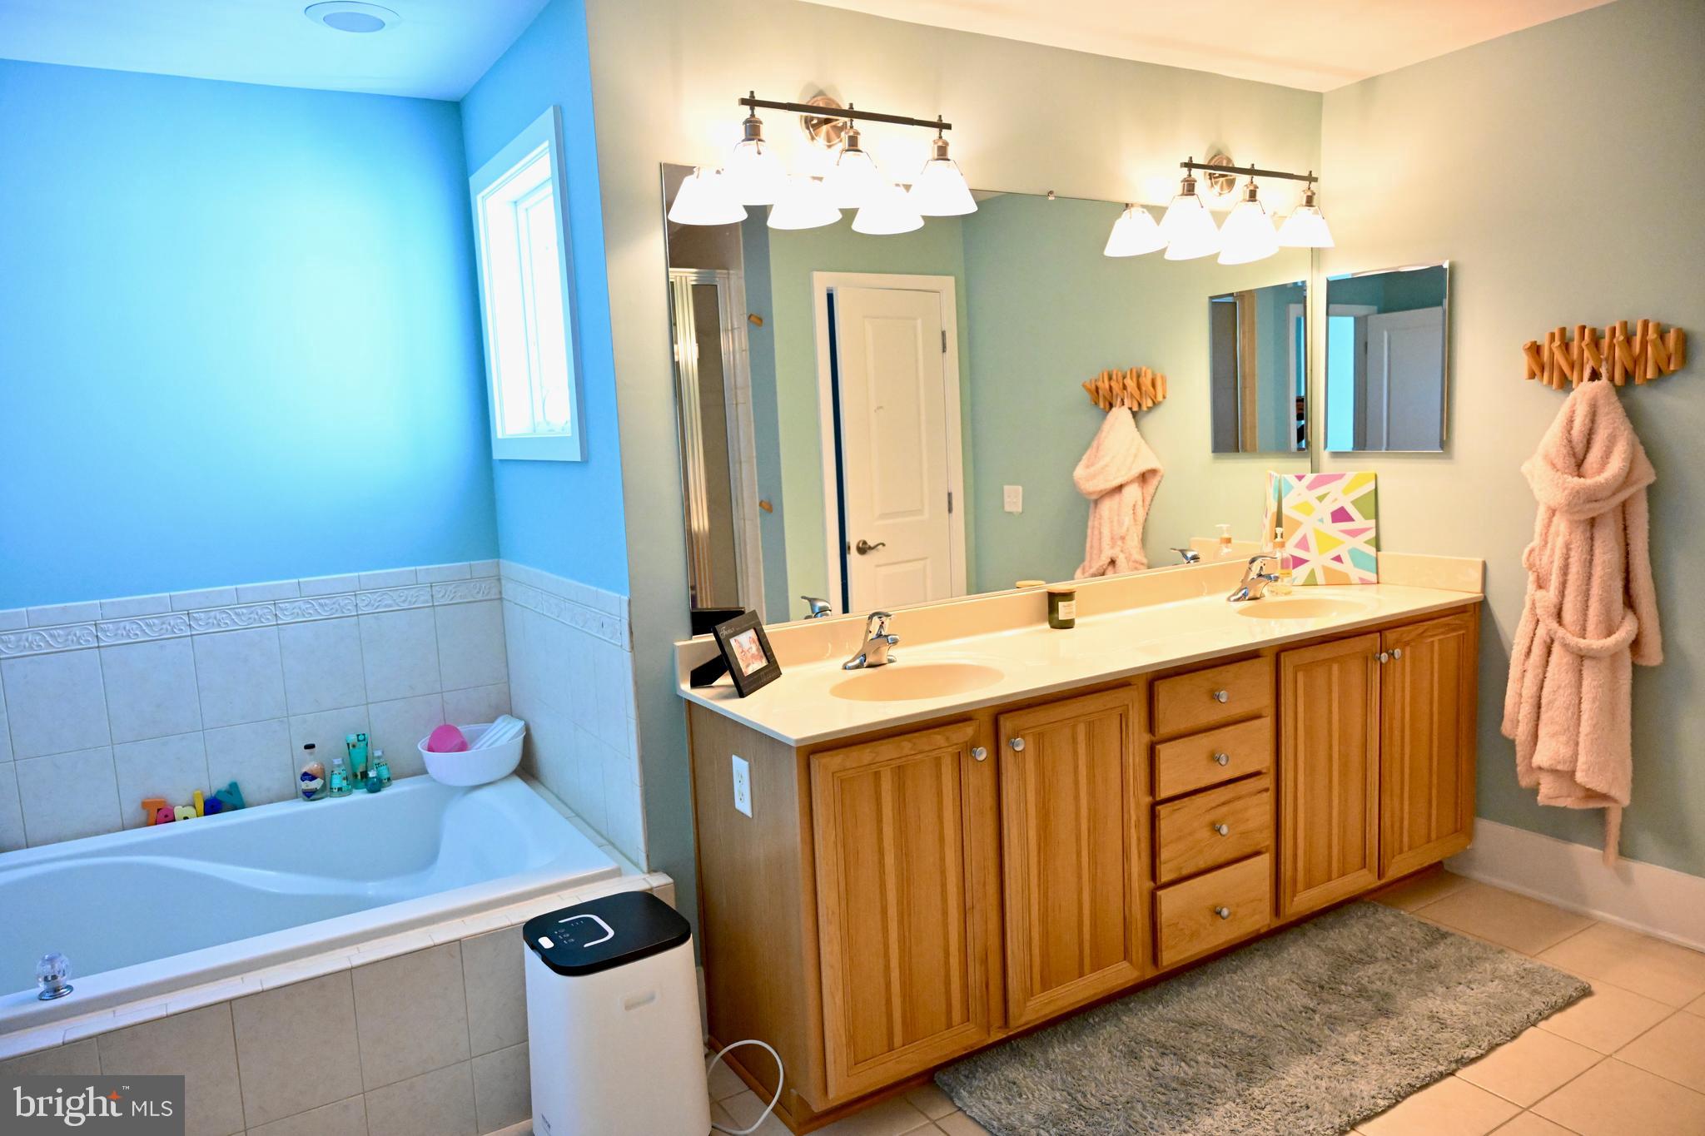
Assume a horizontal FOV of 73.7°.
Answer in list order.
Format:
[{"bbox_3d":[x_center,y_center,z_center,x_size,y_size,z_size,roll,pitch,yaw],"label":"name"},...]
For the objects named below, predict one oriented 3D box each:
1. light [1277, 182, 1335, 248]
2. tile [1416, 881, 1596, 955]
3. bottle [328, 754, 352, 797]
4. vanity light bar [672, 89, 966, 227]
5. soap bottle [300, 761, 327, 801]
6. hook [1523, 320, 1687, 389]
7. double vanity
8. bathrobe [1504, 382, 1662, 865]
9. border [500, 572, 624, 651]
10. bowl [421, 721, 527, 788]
[{"bbox_3d":[1.382,-1.071,3.450,0.172,0.190,0.172,-7,8,-31],"label":"light"},{"bbox_3d":[1.820,0.981,3.176,0.342,0.010,0.326,-7,8,-31],"label":"tile"},{"bbox_3d":[-1.449,0.588,3.209,0.057,0.116,0.056,-7,8,-31],"label":"bottle"},{"bbox_3d":[-0.010,-0.969,2.605,0.680,0.260,0.212,-7,8,-31],"label":"vanity light bar"},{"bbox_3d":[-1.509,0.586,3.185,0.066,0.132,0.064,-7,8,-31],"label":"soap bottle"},{"bbox_3d":[1.939,-0.560,2.972,0.085,0.174,0.397,-7,8,-31],"label":"hook"},{"bbox_3d":[0.750,0.617,3.028,2.292,0.848,0.557,-7,8,-31],"label":"double vanity"},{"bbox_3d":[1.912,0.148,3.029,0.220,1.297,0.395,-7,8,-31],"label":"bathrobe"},{"bbox_3d":[-0.791,0.110,3.006,0.012,0.068,1.065,-7,8,-31],"label":"border"},{"bbox_3d":[-1.095,0.550,3.295,0.300,0.122,0.306,-3,7,0],"label":"bowl"}]

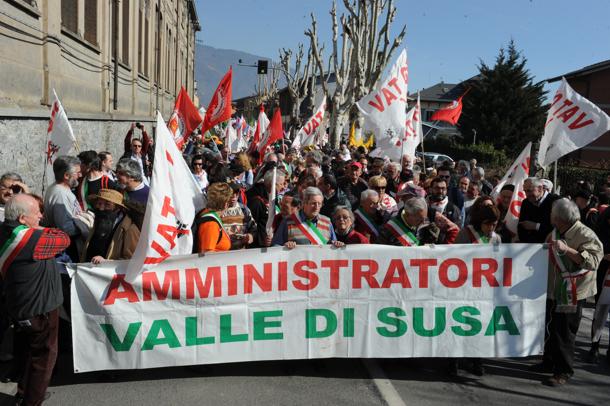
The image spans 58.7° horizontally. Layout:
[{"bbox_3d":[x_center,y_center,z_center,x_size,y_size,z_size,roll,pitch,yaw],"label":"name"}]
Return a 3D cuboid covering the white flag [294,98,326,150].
[{"bbox_3d":[0.091,-1.593,11.000,0.680,1.050,0.350,2,8,6],"label":"white flag"}]

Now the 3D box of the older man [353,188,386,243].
[{"bbox_3d":[0.627,0.685,5.566,0.540,1.660,0.380,-1,9,-21],"label":"older man"}]

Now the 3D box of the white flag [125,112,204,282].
[{"bbox_3d":[-1.193,-0.047,4.600,0.680,1.420,0.400,0,8,-6],"label":"white flag"}]

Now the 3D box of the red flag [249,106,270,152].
[{"bbox_3d":[-1.033,-1.668,12.300,0.520,1.120,0.300,1,8,-11],"label":"red flag"}]

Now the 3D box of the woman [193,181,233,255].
[{"bbox_3d":[-0.801,0.654,4.962,0.420,1.690,0.500,-3,8,-22],"label":"woman"}]

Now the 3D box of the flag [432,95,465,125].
[{"bbox_3d":[2.630,-1.725,10.000,0.680,0.580,0.350,2,8,17],"label":"flag"}]

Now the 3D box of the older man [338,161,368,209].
[{"bbox_3d":[0.675,0.289,7.724,0.540,1.740,0.380,0,8,-6],"label":"older man"}]

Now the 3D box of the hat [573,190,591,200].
[{"bbox_3d":[3.317,-0.090,6.500,0.220,0.130,0.260,4,9,19],"label":"hat"}]

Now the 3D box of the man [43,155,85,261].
[{"bbox_3d":[-2.197,0.443,5.067,0.420,1.770,0.500,2,8,17],"label":"man"}]

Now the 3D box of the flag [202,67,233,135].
[{"bbox_3d":[-1.582,-1.854,9.800,0.580,1.250,0.320,1,8,-11],"label":"flag"}]

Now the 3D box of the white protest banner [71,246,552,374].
[{"bbox_3d":[0.102,0.909,4.660,4.060,0.990,0.200,-1,8,-4],"label":"white protest banner"}]

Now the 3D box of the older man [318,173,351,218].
[{"bbox_3d":[0.272,0.535,6.120,0.360,1.720,0.520,-6,11,-44],"label":"older man"}]

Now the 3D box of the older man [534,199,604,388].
[{"bbox_3d":[2.351,0.787,4.918,0.460,1.620,0.400,8,10,38],"label":"older man"}]

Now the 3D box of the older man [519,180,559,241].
[{"bbox_3d":[2.422,0.616,5.771,0.550,1.740,0.400,6,9,26],"label":"older man"}]

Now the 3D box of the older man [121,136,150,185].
[{"bbox_3d":[-2.647,-0.130,8.527,0.550,1.820,0.400,0,8,-15],"label":"older man"}]

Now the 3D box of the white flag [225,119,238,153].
[{"bbox_3d":[-1.763,-1.619,13.000,0.340,0.820,0.250,0,8,-6],"label":"white flag"}]

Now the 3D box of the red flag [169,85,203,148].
[{"bbox_3d":[-1.941,-1.388,8.800,0.600,1.020,0.350,-2,8,-11],"label":"red flag"}]

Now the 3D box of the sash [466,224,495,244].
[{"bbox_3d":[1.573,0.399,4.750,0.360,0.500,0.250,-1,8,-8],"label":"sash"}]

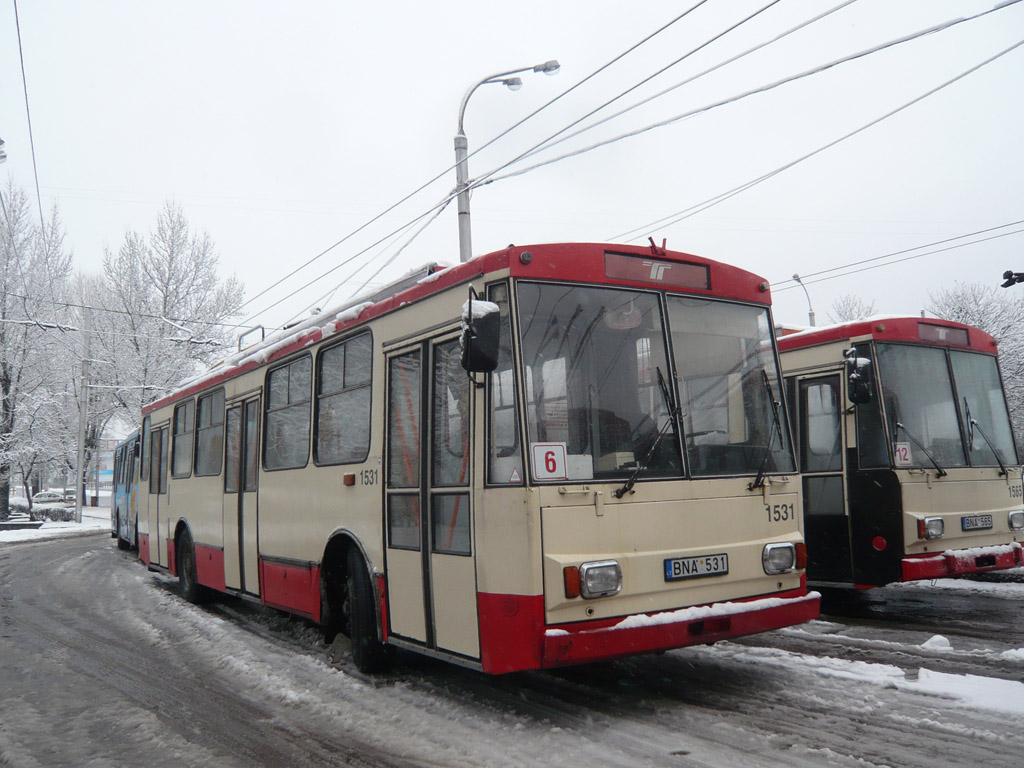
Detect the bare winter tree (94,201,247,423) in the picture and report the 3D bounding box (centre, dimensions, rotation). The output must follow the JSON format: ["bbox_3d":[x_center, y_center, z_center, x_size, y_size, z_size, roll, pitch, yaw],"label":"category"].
[{"bbox_3d":[-20.796,-1.298,50.000,8.800,18.600,8.400,1,-7,-23],"label":"bare winter tree"}]

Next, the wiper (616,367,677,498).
[{"bbox_3d":[0.833,0.279,5.092,0.580,0.850,0.120,3,-8,-34],"label":"wiper"}]

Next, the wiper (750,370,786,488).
[{"bbox_3d":[1.724,0.308,5.708,0.430,0.860,0.120,3,-8,-34],"label":"wiper"}]

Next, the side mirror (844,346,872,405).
[{"bbox_3d":[3.227,-0.070,7.703,0.210,0.440,0.140,0,-7,-13],"label":"side mirror"}]

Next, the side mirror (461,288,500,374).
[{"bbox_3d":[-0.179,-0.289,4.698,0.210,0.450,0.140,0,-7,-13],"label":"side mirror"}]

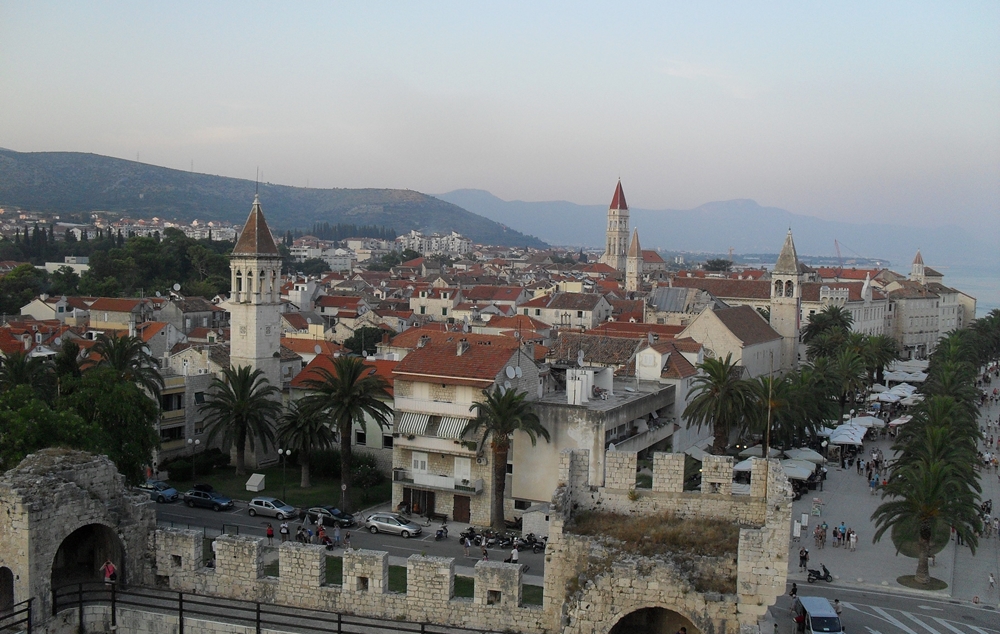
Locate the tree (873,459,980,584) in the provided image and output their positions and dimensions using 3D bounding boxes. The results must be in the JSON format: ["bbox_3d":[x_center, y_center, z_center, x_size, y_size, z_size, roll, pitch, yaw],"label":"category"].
[{"bbox_3d":[29.073,13.990,69.079,6.800,8.440,6.800,3,4,23],"label":"tree"}]

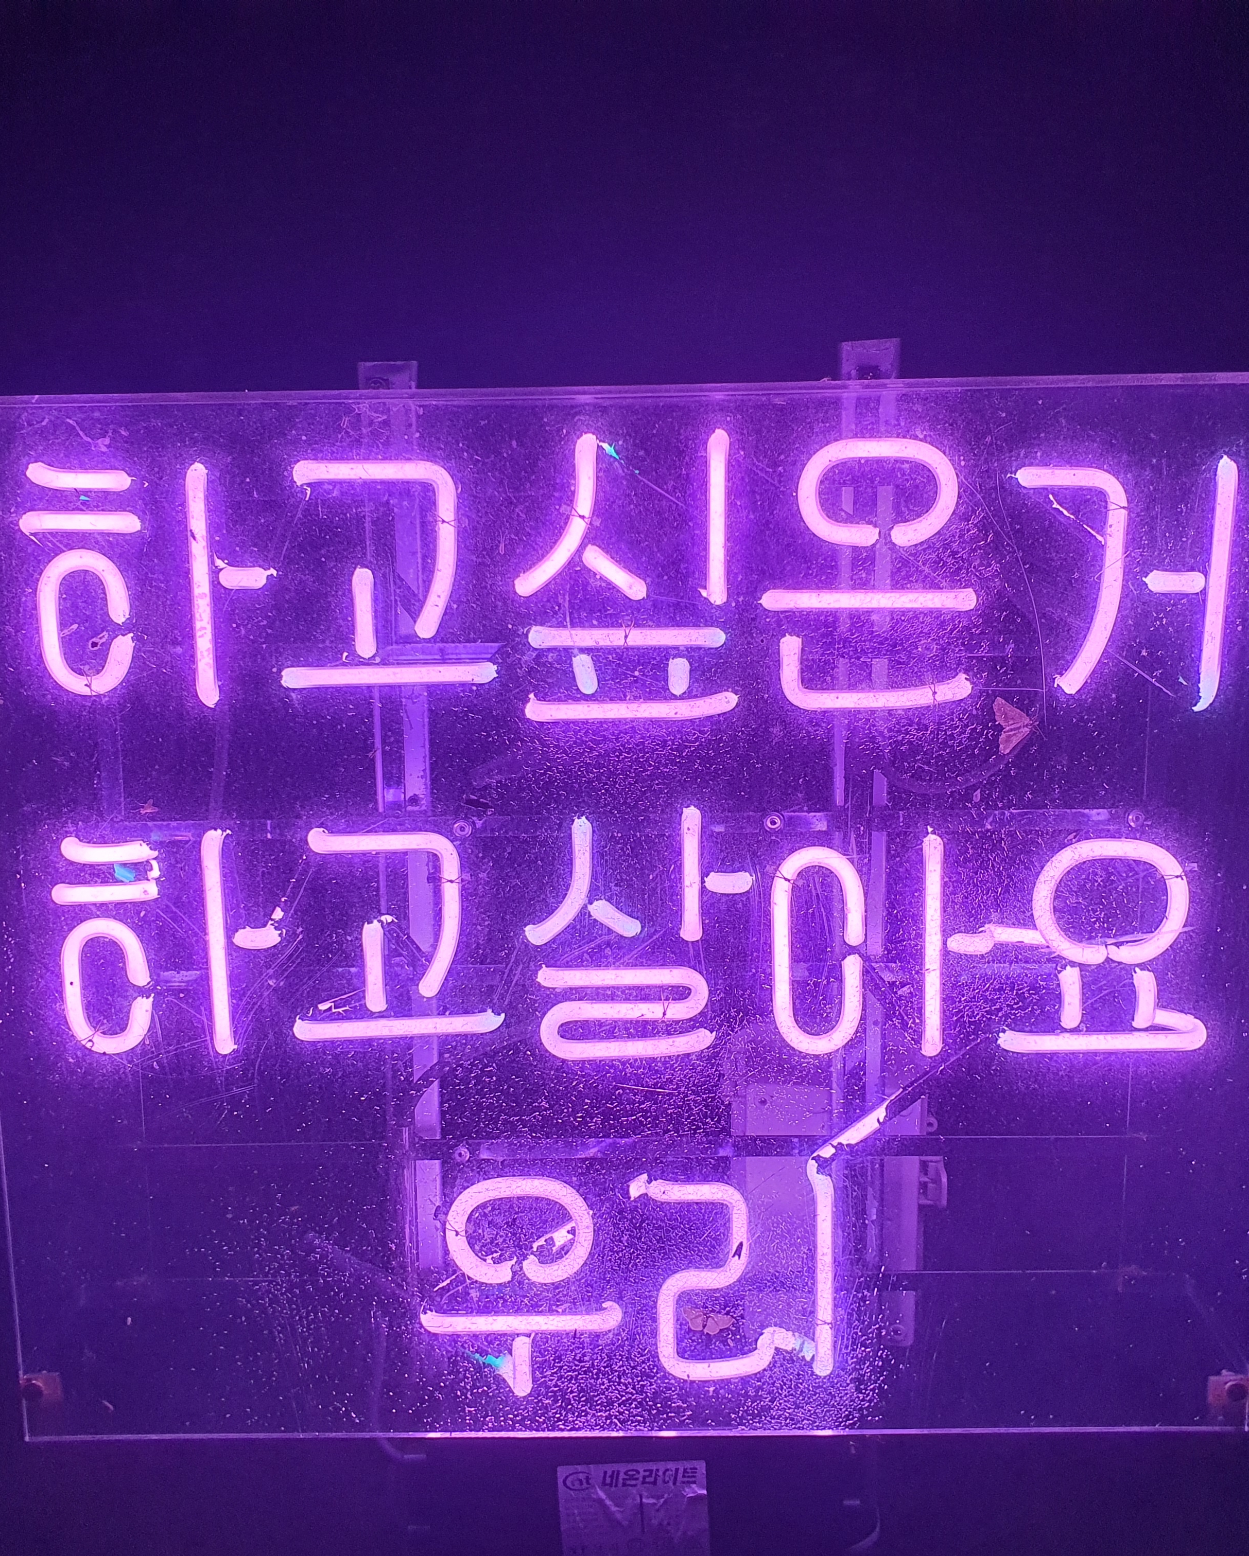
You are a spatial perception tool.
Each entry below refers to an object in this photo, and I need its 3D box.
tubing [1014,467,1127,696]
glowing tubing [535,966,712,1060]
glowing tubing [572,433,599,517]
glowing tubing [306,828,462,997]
[{"bbox_3d":[0.259,-0.113,0.903,0.065,0.131,0.015,-1,10,1],"label":"tubing"},{"bbox_3d":[-0.001,0.143,0.950,0.106,0.059,0.015,-1,10,1],"label":"glowing tubing"},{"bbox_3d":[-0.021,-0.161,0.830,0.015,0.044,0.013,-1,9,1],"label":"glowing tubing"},{"bbox_3d":[-0.145,0.082,0.942,0.094,0.104,0.015,-1,10,1],"label":"glowing tubing"}]

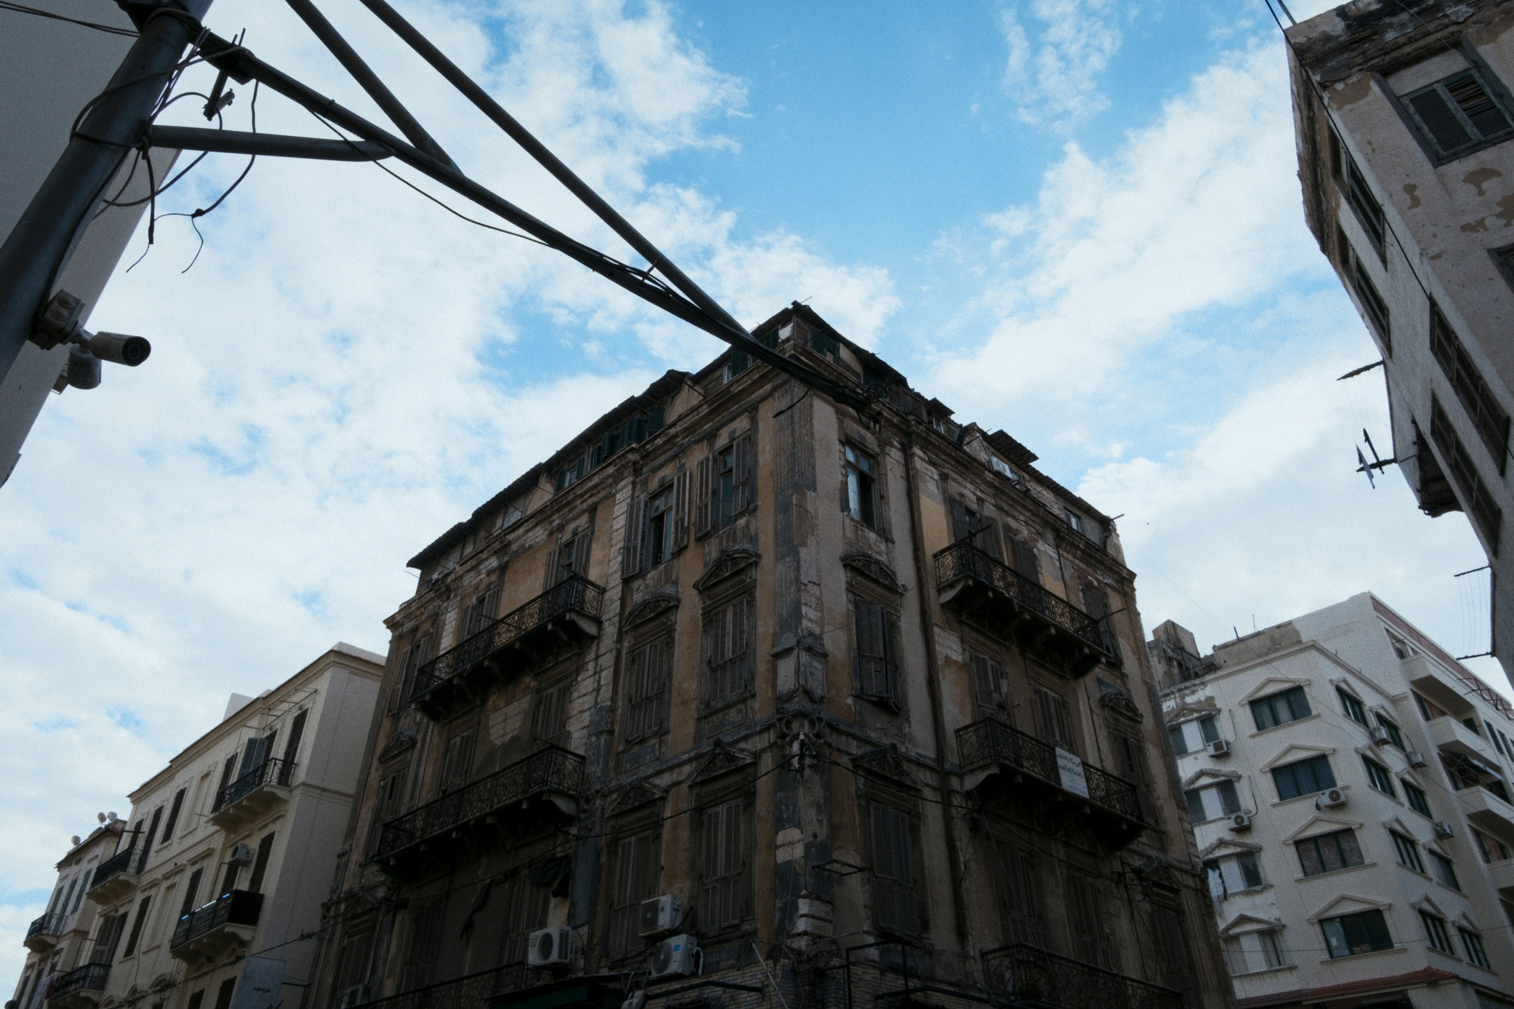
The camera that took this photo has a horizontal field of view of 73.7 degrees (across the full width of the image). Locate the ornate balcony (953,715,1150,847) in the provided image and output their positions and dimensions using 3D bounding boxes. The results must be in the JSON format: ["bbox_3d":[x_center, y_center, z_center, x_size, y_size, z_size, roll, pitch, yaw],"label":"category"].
[{"bbox_3d":[6.912,6.597,23.339,6.000,1.367,0.900,29,-45,-33],"label":"ornate balcony"}]

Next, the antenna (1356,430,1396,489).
[{"bbox_3d":[9.820,-0.756,16.121,0.542,1.125,0.200,-18,-40,23],"label":"antenna"}]

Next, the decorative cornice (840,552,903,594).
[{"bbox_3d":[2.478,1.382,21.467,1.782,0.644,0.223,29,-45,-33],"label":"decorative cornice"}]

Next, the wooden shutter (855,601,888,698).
[{"bbox_3d":[2.449,3.041,21.400,0.618,2.242,0.050,14,-39,-18],"label":"wooden shutter"}]

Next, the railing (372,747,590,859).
[{"bbox_3d":[-7.112,7.736,25.371,7.746,0.921,0.918,-30,-46,35],"label":"railing"}]

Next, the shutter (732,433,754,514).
[{"bbox_3d":[-0.356,-0.685,22.580,0.503,2.120,0.050,-30,-46,34],"label":"shutter"}]

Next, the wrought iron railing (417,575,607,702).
[{"bbox_3d":[-7.042,4.004,28.015,7.628,0.984,0.962,-30,-46,35],"label":"wrought iron railing"}]

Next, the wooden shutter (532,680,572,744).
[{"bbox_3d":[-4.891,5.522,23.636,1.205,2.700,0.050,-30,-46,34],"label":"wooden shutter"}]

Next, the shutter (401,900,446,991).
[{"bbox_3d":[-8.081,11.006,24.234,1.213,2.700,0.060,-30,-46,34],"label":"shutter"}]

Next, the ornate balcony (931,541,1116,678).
[{"bbox_3d":[6.545,2.734,24.467,5.841,1.287,0.916,29,-45,-33],"label":"ornate balcony"}]

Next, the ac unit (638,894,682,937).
[{"bbox_3d":[-1.697,7.296,17.871,0.785,0.550,0.265,-30,-46,34],"label":"ac unit"}]

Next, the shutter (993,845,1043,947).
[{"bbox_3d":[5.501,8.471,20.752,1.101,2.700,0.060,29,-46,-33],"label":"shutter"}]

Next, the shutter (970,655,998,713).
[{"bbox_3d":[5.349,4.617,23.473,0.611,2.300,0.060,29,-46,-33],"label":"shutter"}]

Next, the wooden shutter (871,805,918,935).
[{"bbox_3d":[2.416,6.438,17.848,1.081,2.186,0.050,29,-45,-33],"label":"wooden shutter"}]

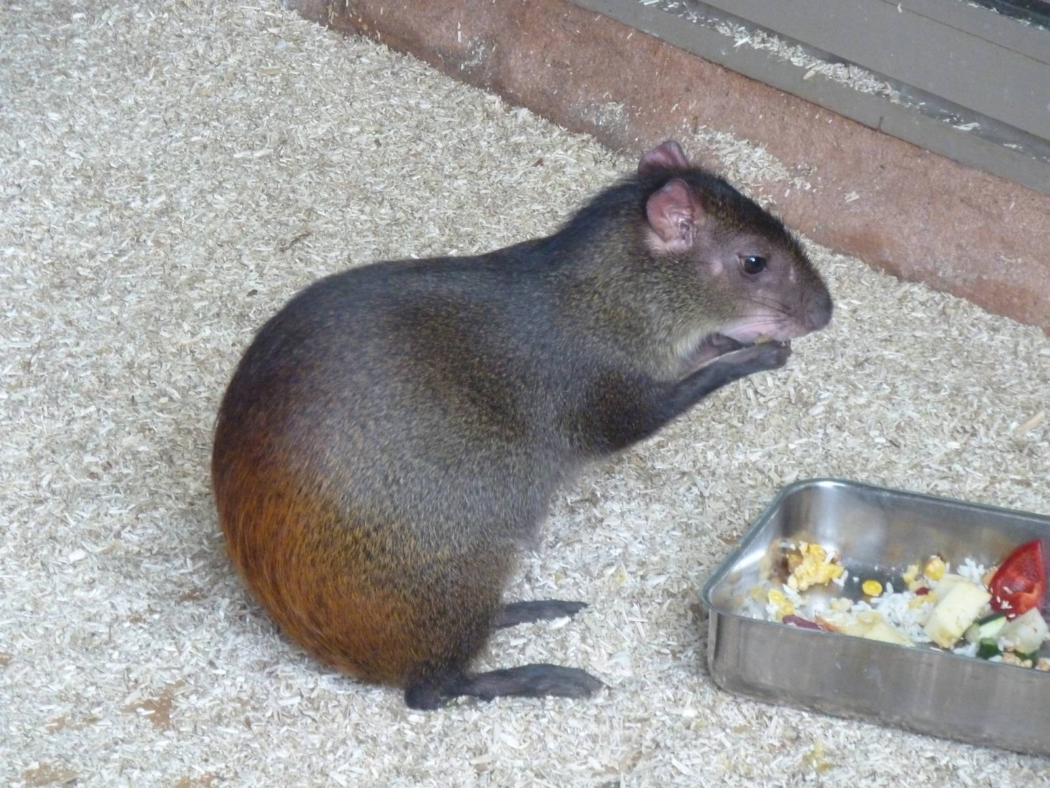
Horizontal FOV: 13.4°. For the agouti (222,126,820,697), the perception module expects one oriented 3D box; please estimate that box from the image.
[{"bbox_3d":[-0.002,0.013,2.500,0.350,0.305,0.165,-4,29,-7],"label":"agouti"}]

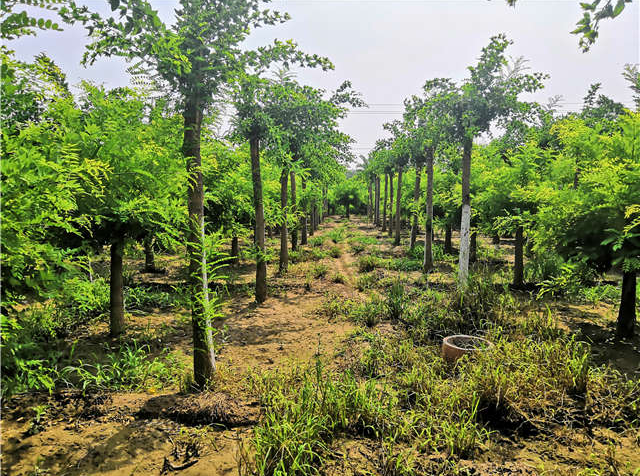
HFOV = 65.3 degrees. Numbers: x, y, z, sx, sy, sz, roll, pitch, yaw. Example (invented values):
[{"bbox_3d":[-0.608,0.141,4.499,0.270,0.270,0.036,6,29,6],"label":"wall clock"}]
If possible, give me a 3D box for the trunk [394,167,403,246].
[{"bbox_3d":[2.479,-0.986,15.617,0.140,2.472,0.140,2,5,9],"label":"trunk"}]

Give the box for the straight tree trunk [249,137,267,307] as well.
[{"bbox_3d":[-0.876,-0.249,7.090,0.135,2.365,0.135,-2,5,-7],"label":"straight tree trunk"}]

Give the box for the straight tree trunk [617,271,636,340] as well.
[{"bbox_3d":[3.339,0.683,5.424,0.160,0.771,0.160,2,5,32],"label":"straight tree trunk"}]

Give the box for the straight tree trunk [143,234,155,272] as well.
[{"bbox_3d":[-3.516,0.271,10.263,0.160,0.821,0.160,0,5,0],"label":"straight tree trunk"}]

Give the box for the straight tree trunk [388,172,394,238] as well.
[{"bbox_3d":[2.563,-1.181,17.961,0.155,2.334,0.155,1,5,8],"label":"straight tree trunk"}]

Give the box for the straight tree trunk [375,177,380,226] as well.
[{"bbox_3d":[2.820,-1.762,24.167,0.160,2.415,0.160,1,5,7],"label":"straight tree trunk"}]

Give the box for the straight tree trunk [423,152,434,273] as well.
[{"bbox_3d":[2.200,-0.508,9.984,0.165,2.378,0.165,1,5,12],"label":"straight tree trunk"}]

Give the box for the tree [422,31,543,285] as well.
[{"bbox_3d":[2.555,-1.114,7.790,1.874,3.976,2.000,0,5,0],"label":"tree"}]

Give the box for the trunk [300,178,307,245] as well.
[{"bbox_3d":[-0.487,-0.820,15.351,0.155,2.068,0.155,0,5,-2],"label":"trunk"}]

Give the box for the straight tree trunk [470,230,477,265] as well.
[{"bbox_3d":[3.432,0.208,11.143,0.145,0.752,0.145,2,5,17],"label":"straight tree trunk"}]

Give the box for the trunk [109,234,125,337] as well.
[{"bbox_3d":[-2.232,0.499,5.487,0.135,1.129,0.135,0,4,-23],"label":"trunk"}]

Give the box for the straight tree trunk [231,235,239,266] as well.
[{"bbox_3d":[-1.852,0.267,10.833,0.145,0.688,0.145,-1,5,-10],"label":"straight tree trunk"}]

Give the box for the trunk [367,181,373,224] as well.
[{"bbox_3d":[2.914,-2.120,28.665,0.170,2.349,0.170,1,5,6],"label":"trunk"}]

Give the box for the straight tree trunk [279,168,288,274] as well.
[{"bbox_3d":[-0.718,-0.350,10.000,0.135,2.100,0.135,0,5,-4],"label":"straight tree trunk"}]

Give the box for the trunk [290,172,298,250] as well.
[{"bbox_3d":[-0.737,-0.795,14.149,0.140,2.324,0.140,-1,5,-3],"label":"trunk"}]

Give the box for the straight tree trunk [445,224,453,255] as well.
[{"bbox_3d":[3.338,0.040,12.911,0.145,0.779,0.145,0,5,0],"label":"straight tree trunk"}]

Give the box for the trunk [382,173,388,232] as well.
[{"bbox_3d":[2.901,-1.596,22.059,0.150,2.658,0.150,2,5,7],"label":"trunk"}]

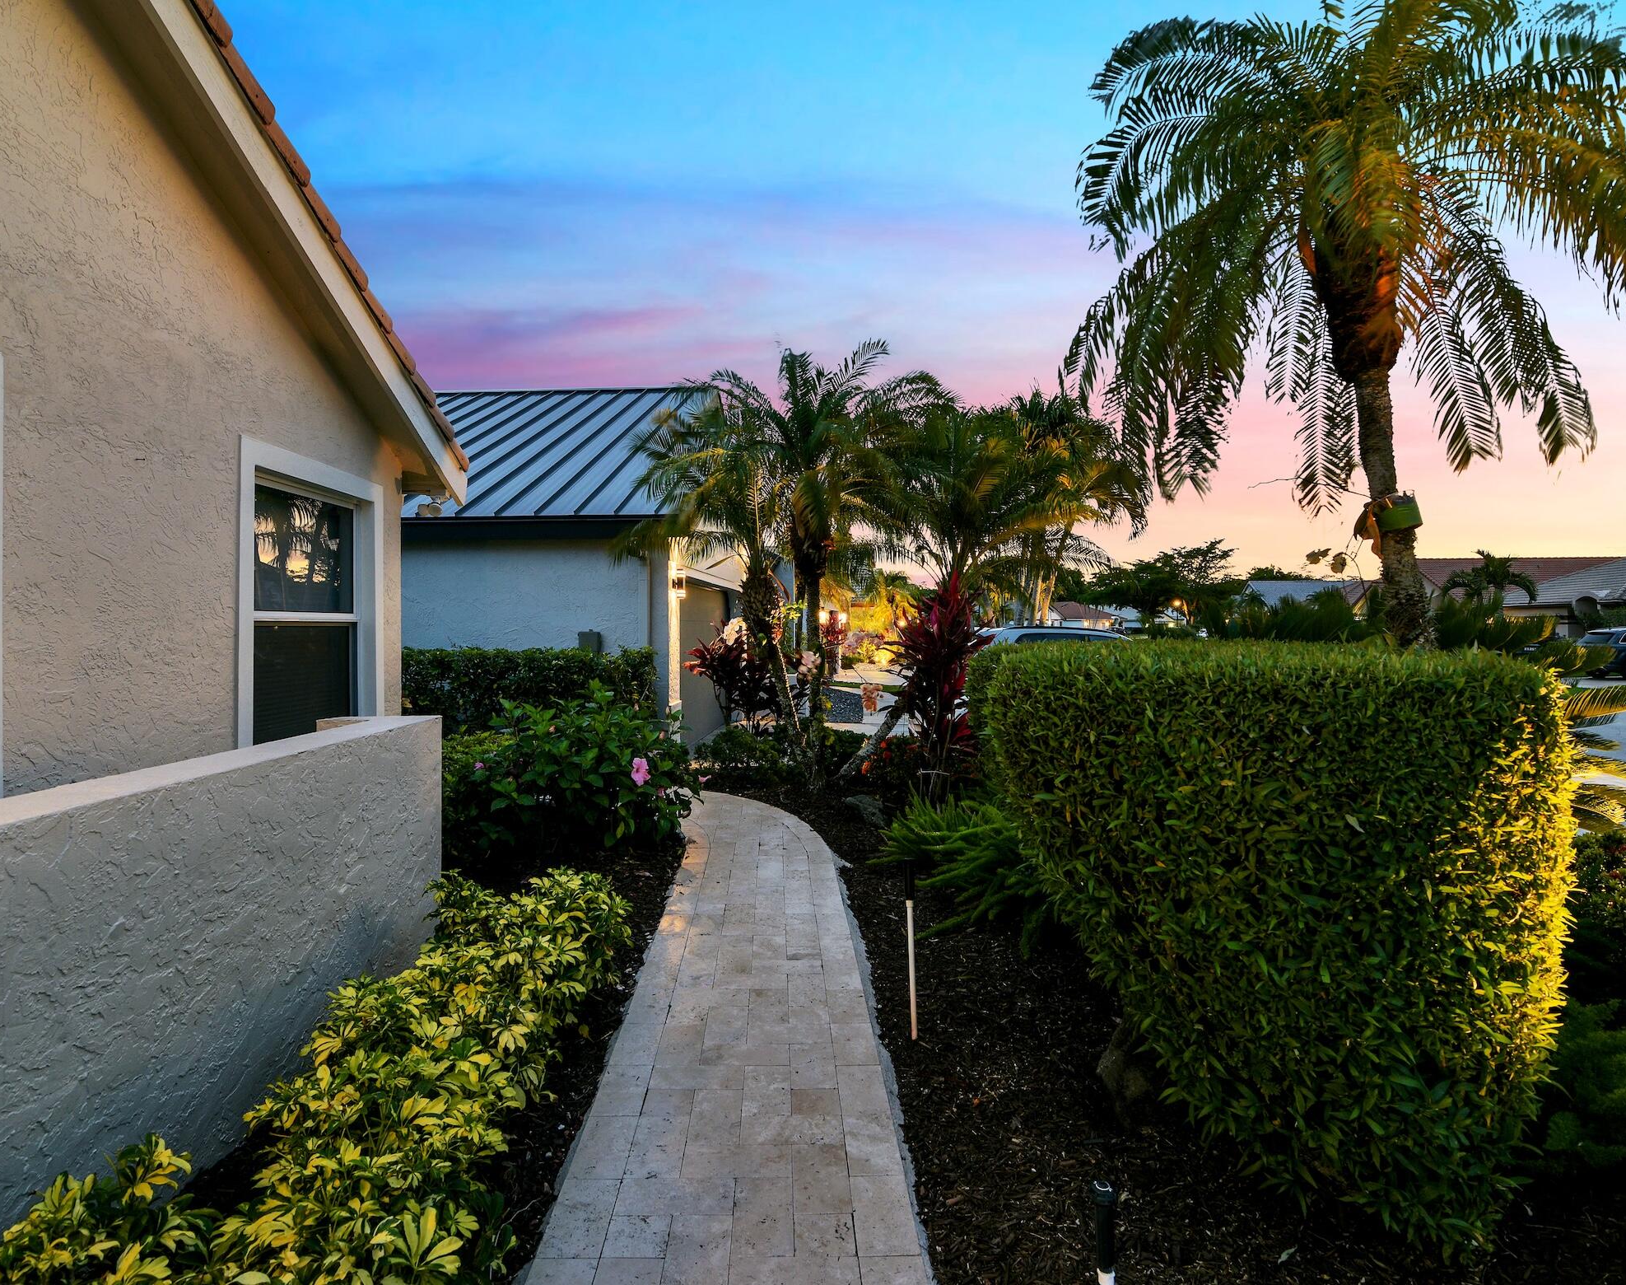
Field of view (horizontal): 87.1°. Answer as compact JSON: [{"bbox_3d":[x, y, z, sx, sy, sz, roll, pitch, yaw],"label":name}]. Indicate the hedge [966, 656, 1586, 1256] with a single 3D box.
[{"bbox_3d":[1.270,0.765,2.850,1.450,1.420,1.250,0,0,12],"label":"hedge"}]

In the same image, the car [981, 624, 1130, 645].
[{"bbox_3d":[5.750,0.530,18.200,4.800,1.750,1.920,0,0,4],"label":"car"}]

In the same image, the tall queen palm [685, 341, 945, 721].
[{"bbox_3d":[0.000,-0.780,8.400,2.550,4.300,2.500,0,0,0],"label":"tall queen palm"}]

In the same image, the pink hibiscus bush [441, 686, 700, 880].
[{"bbox_3d":[-1.740,0.890,6.200,1.750,1.130,1.500,0,0,0],"label":"pink hibiscus bush"}]

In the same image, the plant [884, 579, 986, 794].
[{"bbox_3d":[1.090,0.440,7.500,0.900,2.000,0.900,0,0,0],"label":"plant"}]

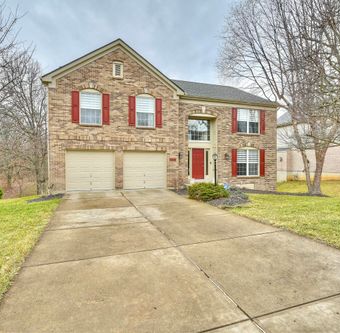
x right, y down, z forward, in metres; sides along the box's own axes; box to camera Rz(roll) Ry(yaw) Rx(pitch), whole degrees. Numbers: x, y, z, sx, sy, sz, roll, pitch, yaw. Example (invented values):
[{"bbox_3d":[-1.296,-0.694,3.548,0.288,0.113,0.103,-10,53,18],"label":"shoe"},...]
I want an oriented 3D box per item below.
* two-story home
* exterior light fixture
[{"bbox_3d":[-0.767,-2.841,19.074,15.200,8.750,11.000,0,0,-18],"label":"two-story home"},{"bbox_3d":[2.087,0.370,10.800,0.250,1.920,0.250,0,0,-18],"label":"exterior light fixture"}]

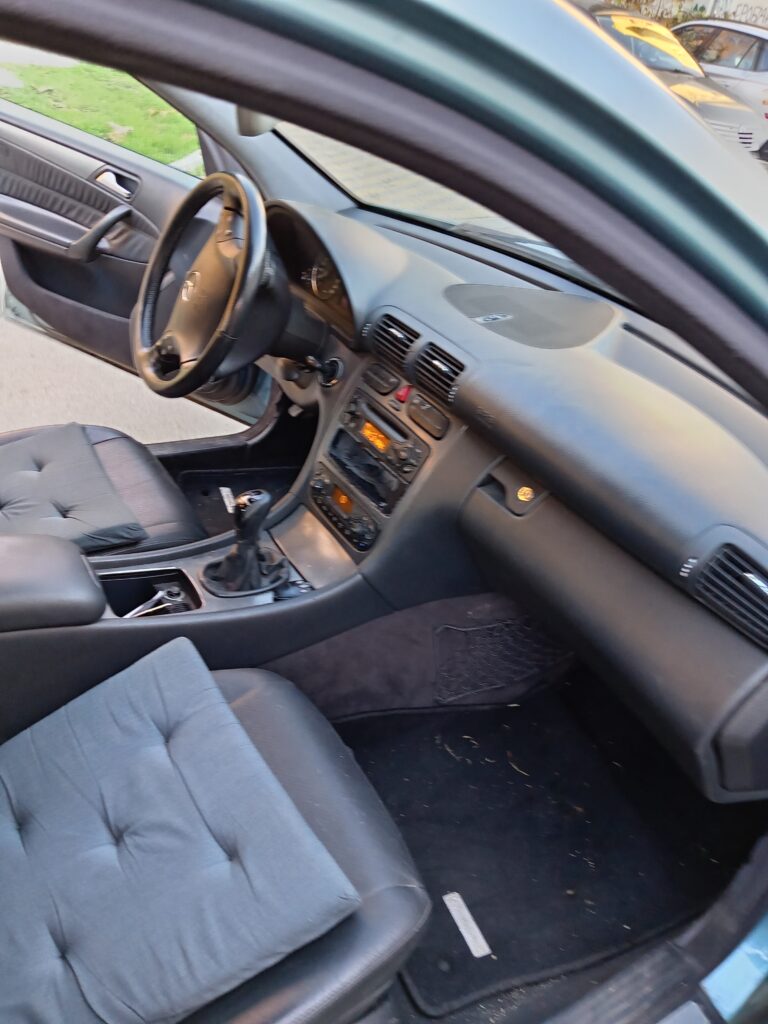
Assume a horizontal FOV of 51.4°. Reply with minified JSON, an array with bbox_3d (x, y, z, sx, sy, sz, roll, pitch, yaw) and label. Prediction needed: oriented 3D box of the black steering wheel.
[{"bbox_3d":[-0.283,-0.369,1.361,0.130,0.385,0.385,15,20,-42],"label":"black steering wheel"}]

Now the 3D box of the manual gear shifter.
[{"bbox_3d":[-0.203,0.039,1.183,0.138,0.165,0.101,-13,37,-29],"label":"manual gear shifter"}]

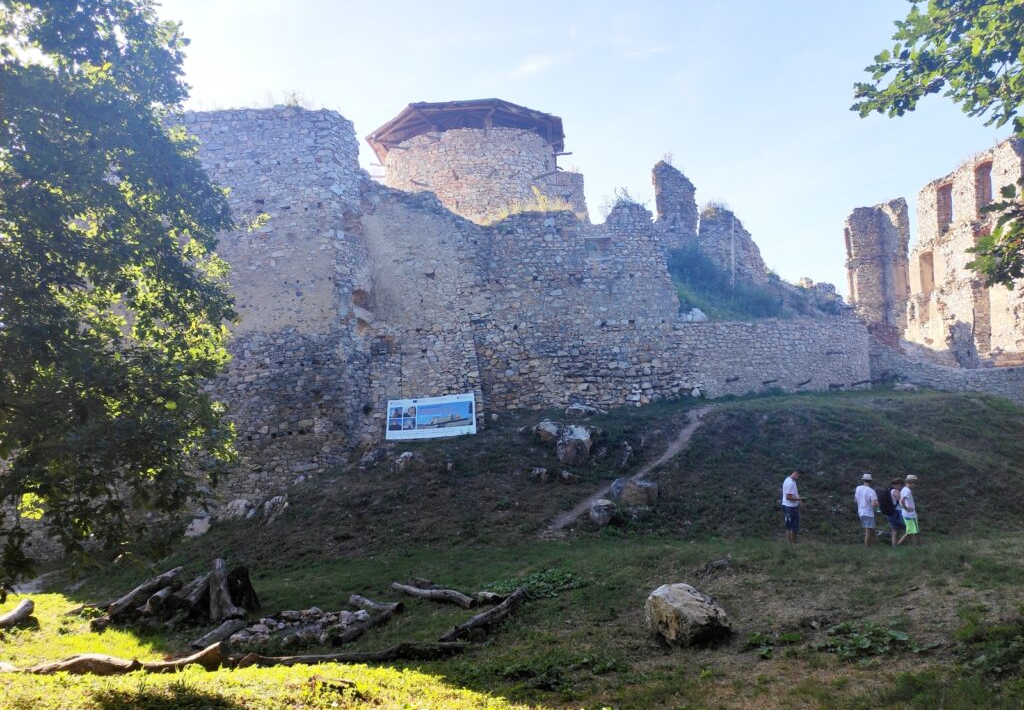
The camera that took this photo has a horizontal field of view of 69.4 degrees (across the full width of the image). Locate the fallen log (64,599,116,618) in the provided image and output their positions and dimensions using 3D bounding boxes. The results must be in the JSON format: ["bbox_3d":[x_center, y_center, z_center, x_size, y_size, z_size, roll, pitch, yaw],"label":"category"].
[{"bbox_3d":[-5.808,3.509,10.240,0.150,0.140,0.720,-6,-6,39],"label":"fallen log"}]

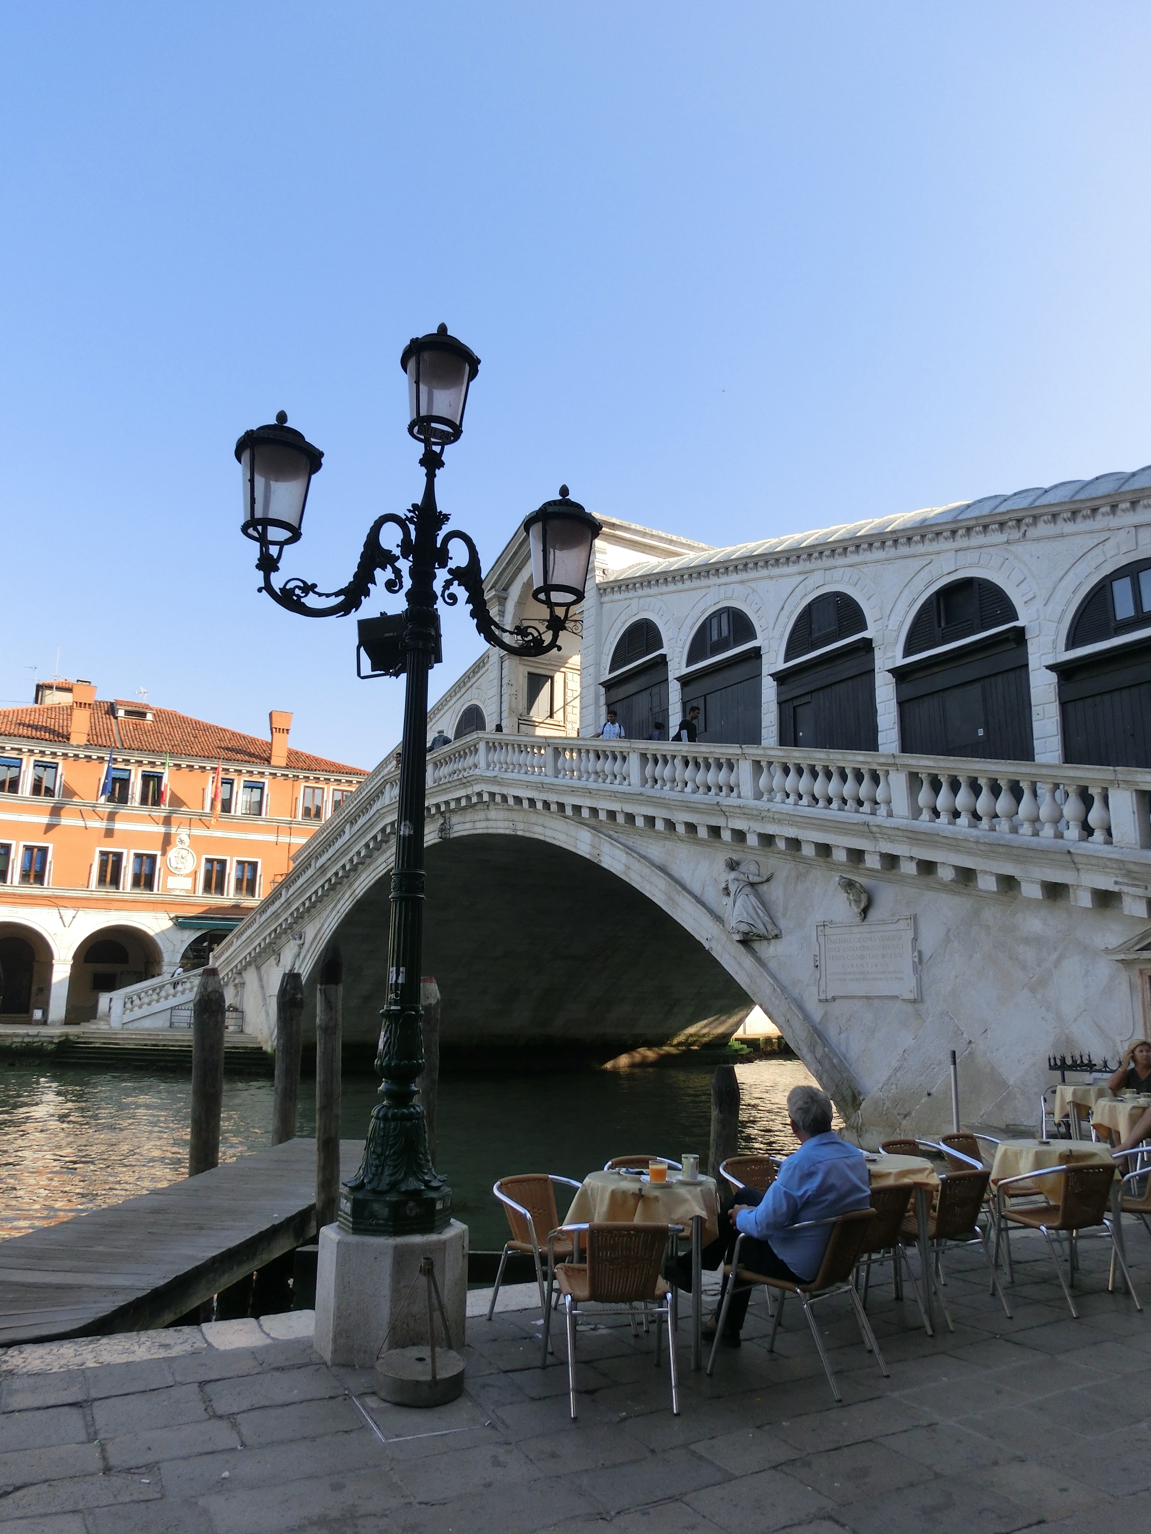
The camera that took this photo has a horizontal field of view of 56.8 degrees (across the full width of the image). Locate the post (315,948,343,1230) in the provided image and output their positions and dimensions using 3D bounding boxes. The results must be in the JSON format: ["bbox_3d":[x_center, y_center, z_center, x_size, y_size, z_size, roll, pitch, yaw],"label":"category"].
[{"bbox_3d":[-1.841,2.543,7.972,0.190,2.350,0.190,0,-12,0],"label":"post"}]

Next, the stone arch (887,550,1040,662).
[{"bbox_3d":[7.314,-3.259,20.411,0.400,1.870,3.380,9,-15,-32],"label":"stone arch"}]

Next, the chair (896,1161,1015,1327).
[{"bbox_3d":[1.940,2.551,5.753,0.560,0.730,0.590,9,-15,-31],"label":"chair"}]

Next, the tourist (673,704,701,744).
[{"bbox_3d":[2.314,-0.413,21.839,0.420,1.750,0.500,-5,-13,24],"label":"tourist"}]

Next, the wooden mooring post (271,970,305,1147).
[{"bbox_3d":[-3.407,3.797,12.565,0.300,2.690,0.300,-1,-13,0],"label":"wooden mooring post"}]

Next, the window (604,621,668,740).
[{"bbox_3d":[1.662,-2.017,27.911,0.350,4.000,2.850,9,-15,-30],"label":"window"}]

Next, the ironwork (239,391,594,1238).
[{"bbox_3d":[-0.806,-0.152,5.560,2.180,4.800,0.580,8,-14,-34],"label":"ironwork"}]

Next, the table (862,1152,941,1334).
[{"bbox_3d":[1.616,2.549,5.795,0.740,0.760,0.740,5,-14,-17],"label":"table"}]

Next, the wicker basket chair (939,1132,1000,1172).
[{"bbox_3d":[2.853,2.965,7.317,0.560,0.735,0.590,8,-14,-29],"label":"wicker basket chair"}]

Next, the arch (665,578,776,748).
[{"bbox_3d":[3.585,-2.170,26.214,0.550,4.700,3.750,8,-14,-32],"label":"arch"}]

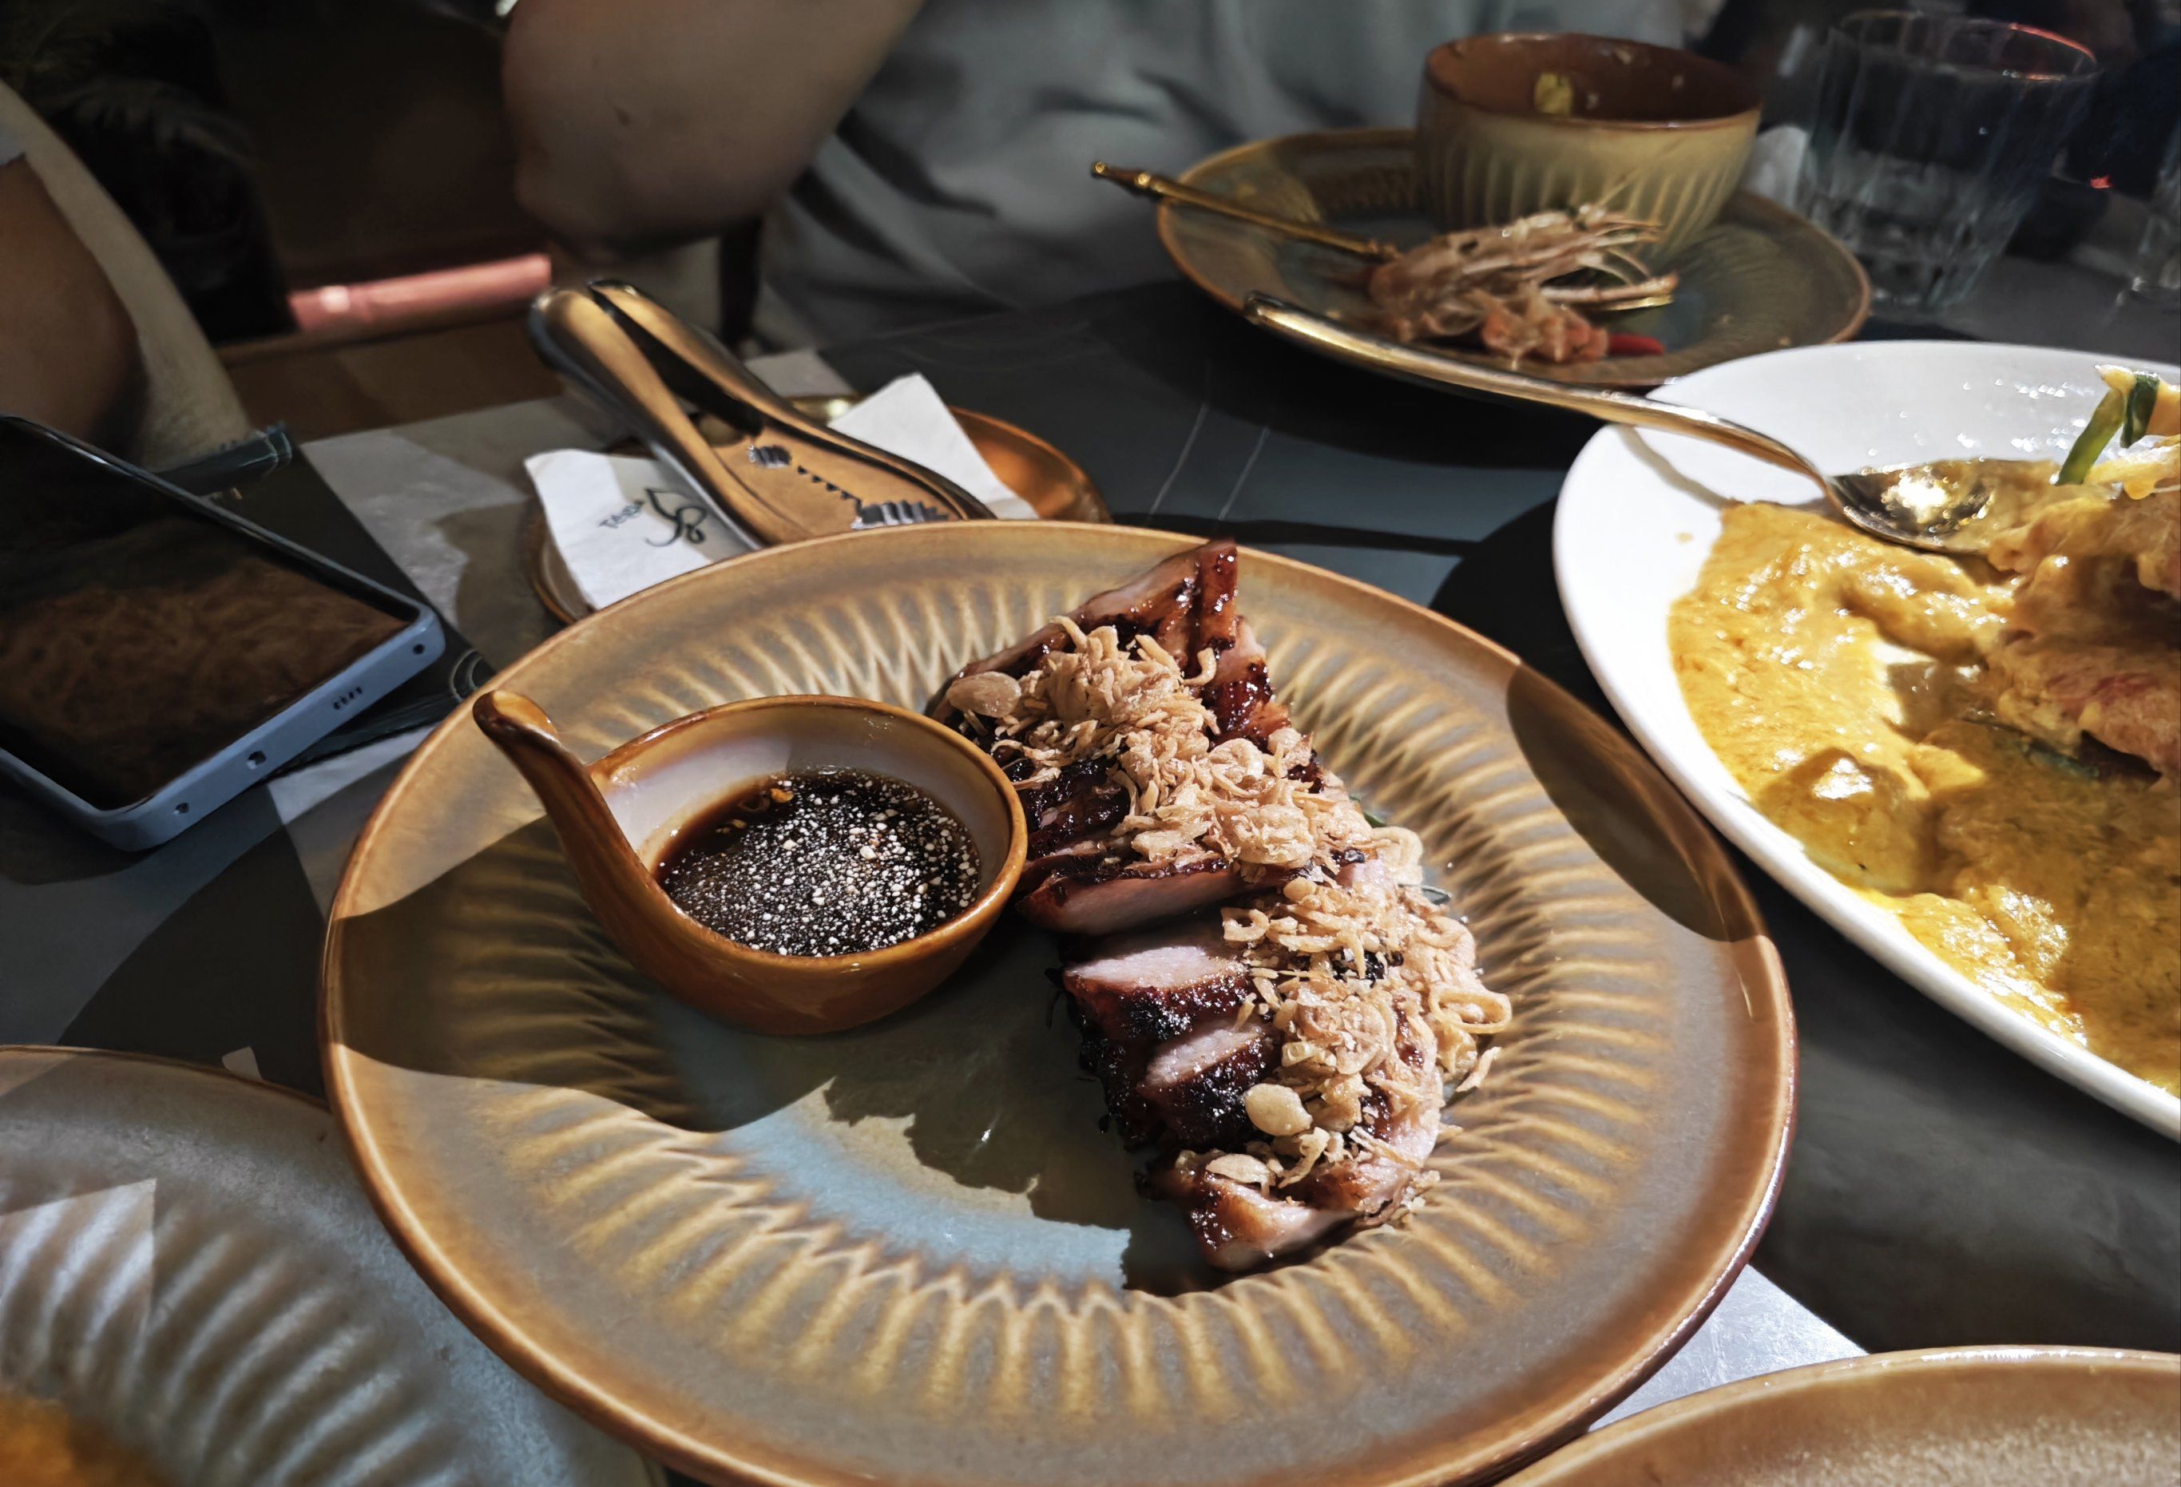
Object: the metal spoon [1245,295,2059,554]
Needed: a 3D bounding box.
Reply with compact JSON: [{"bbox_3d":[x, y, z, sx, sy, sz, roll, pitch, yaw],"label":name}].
[{"bbox_3d":[0.149,-0.092,0.395,0.219,0.028,0.043,20,43,10],"label":"metal spoon"}]

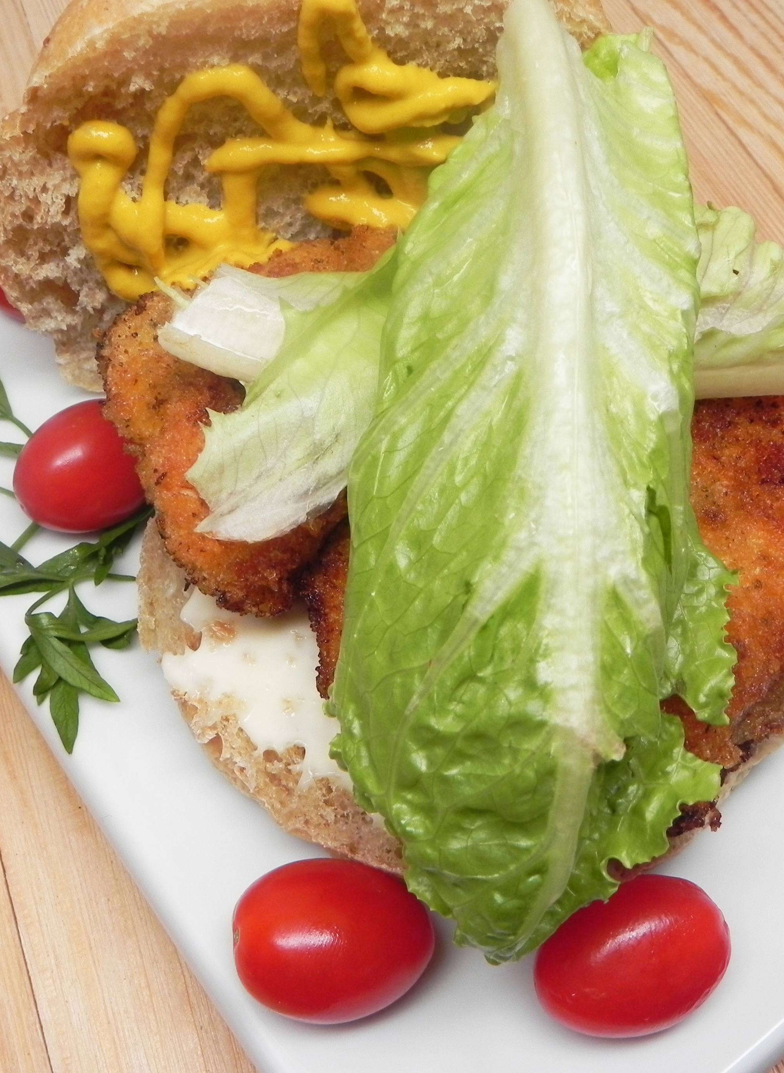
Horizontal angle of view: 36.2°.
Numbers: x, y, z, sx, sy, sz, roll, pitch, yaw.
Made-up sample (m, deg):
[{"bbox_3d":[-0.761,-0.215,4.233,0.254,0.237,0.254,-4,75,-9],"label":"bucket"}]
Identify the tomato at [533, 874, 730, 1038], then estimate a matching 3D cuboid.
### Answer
[{"bbox_3d":[0.040,0.069,0.198,0.034,0.024,0.024,-18,59,-11],"label":"tomato"}]

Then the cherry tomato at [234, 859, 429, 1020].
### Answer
[{"bbox_3d":[-0.010,0.067,0.199,0.033,0.025,0.025,-1,57,-1],"label":"cherry tomato"}]

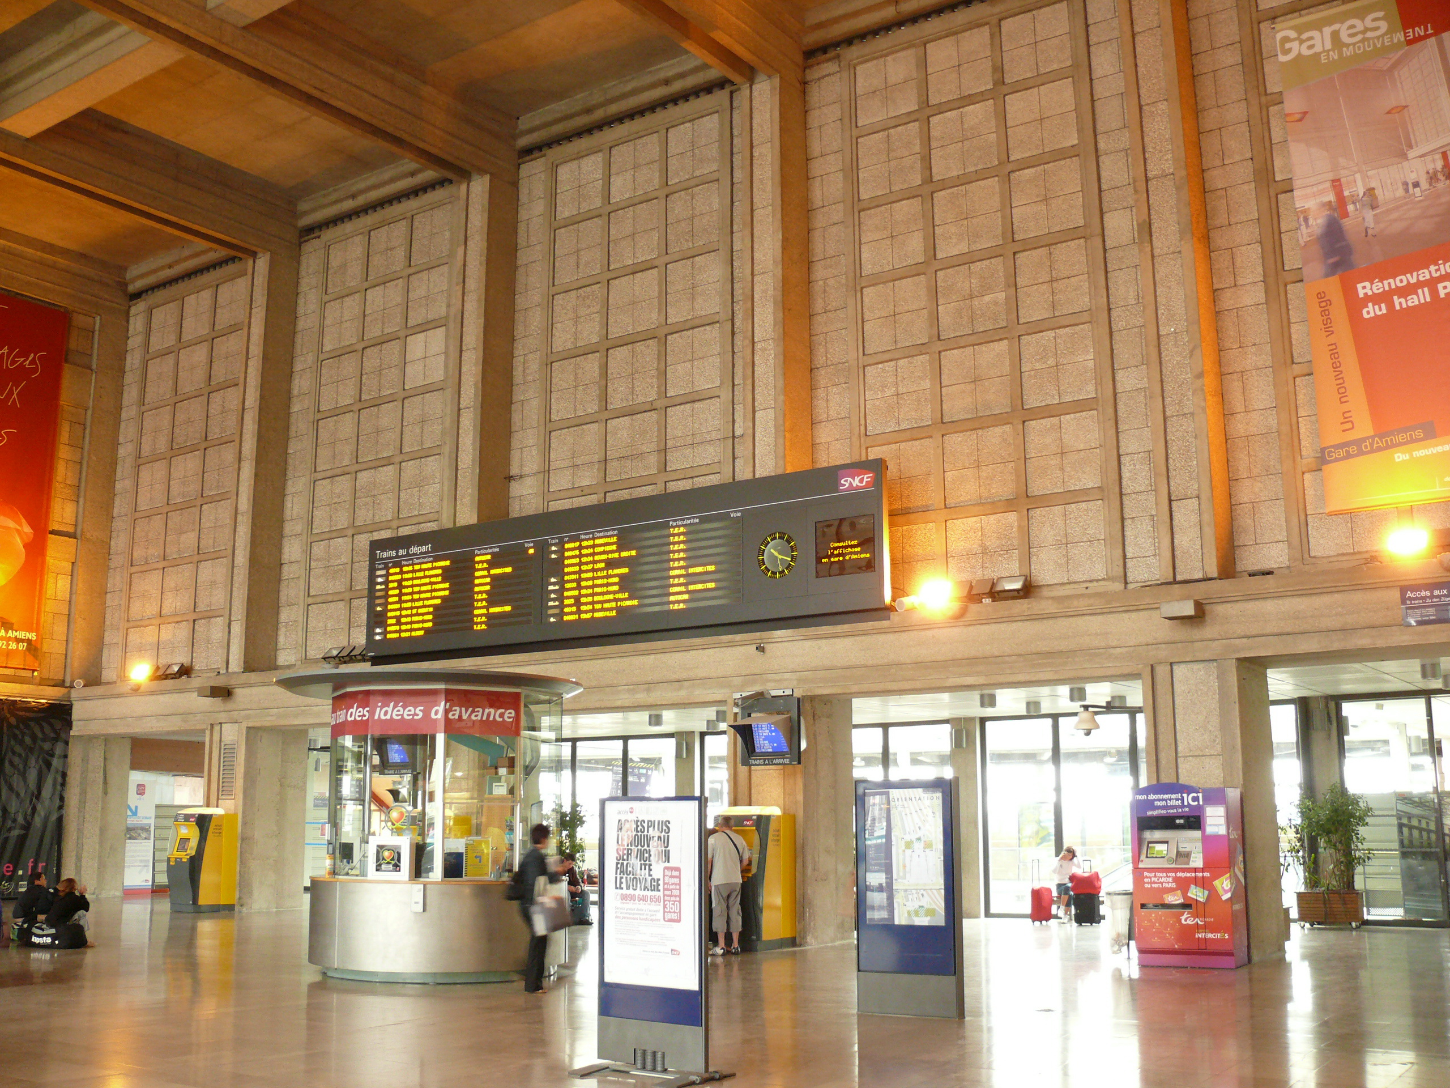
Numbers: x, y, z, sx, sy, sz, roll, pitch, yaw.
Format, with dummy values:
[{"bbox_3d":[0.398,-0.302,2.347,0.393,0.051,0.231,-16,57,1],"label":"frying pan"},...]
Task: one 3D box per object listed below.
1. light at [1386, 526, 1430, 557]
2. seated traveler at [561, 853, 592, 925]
[{"bbox_3d":[7.330,-0.027,15.727,0.430,0.320,0.270,-8,-13,34],"label":"light"},{"bbox_3d":[-2.429,5.547,23.682,0.520,1.150,0.750,3,-11,-17],"label":"seated traveler"}]

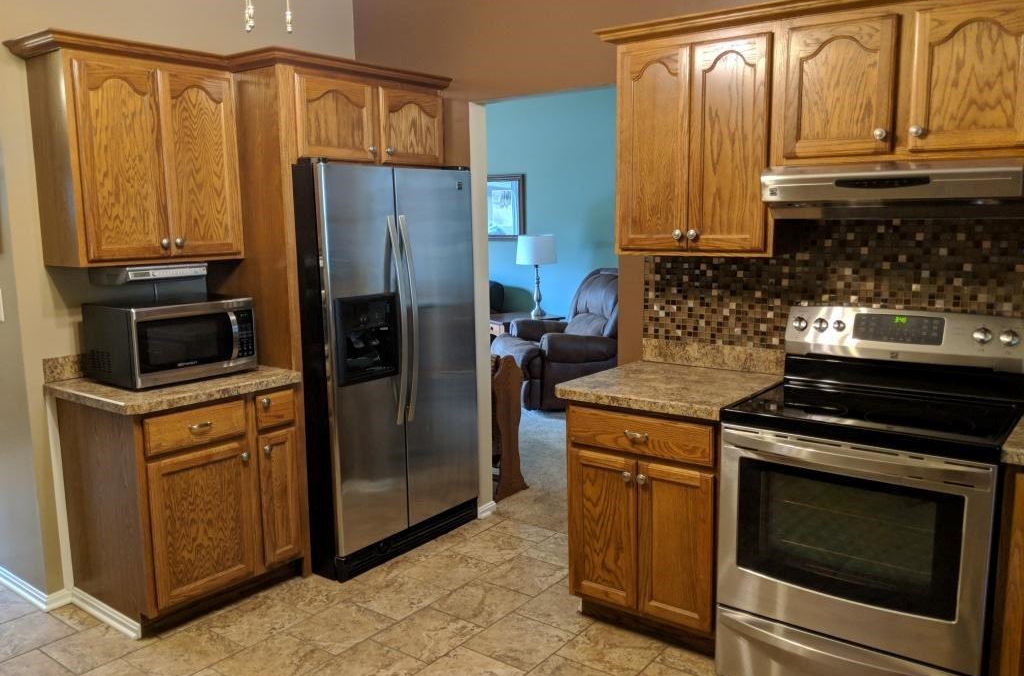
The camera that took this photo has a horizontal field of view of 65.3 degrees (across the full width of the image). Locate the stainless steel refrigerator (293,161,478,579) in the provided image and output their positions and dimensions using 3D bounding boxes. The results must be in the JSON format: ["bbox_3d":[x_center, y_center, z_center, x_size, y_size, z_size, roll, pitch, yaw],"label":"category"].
[{"bbox_3d":[-0.741,0.091,3.842,0.800,1.754,0.905,6,11,37],"label":"stainless steel refrigerator"}]

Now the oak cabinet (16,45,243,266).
[{"bbox_3d":[-1.490,-0.707,3.223,0.309,0.791,0.695,6,11,37],"label":"oak cabinet"}]

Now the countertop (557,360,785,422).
[{"bbox_3d":[0.613,0.182,3.019,0.620,0.039,0.652,6,11,37],"label":"countertop"}]

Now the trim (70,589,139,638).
[{"bbox_3d":[-1.592,1.071,3.103,0.520,0.059,0.015,6,11,37],"label":"trim"}]

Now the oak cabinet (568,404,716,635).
[{"bbox_3d":[0.633,0.603,3.057,0.567,0.809,0.647,6,11,37],"label":"oak cabinet"}]

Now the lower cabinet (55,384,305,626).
[{"bbox_3d":[-1.353,0.612,3.321,0.596,0.836,0.708,6,11,37],"label":"lower cabinet"}]

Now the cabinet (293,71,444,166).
[{"bbox_3d":[-0.860,-0.991,3.775,0.613,0.374,0.966,6,11,37],"label":"cabinet"}]

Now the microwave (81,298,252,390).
[{"bbox_3d":[-1.408,0.000,3.305,0.413,0.306,0.506,6,11,39],"label":"microwave"}]

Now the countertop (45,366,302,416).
[{"bbox_3d":[-1.359,0.184,3.234,0.624,0.040,0.746,6,11,37],"label":"countertop"}]

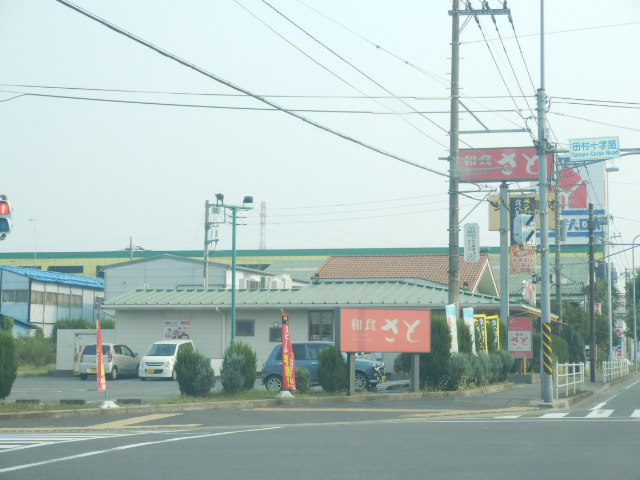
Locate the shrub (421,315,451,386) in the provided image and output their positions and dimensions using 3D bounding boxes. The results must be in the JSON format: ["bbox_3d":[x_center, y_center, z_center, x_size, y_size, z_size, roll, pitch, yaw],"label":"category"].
[{"bbox_3d":[3.301,3.201,46.500,0.900,2.150,0.850,-1,-4,11],"label":"shrub"}]

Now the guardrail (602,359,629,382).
[{"bbox_3d":[14.069,6.143,77.147,0.100,0.850,27.000,-1,-4,12],"label":"guardrail"}]

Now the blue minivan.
[{"bbox_3d":[0.083,3.495,45.200,3.395,1.440,1.475,-1,-4,11],"label":"blue minivan"}]

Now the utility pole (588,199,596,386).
[{"bbox_3d":[9.882,1.904,59.000,0.180,6.500,0.180,-1,-4,12],"label":"utility pole"}]

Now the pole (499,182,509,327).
[{"bbox_3d":[6.342,1.516,56.000,0.260,6.972,0.260,-1,-4,12],"label":"pole"}]

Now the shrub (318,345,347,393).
[{"bbox_3d":[0.325,3.349,42.300,0.780,1.300,0.750,0,-4,0],"label":"shrub"}]

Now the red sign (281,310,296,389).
[{"bbox_3d":[-0.728,2.588,37.600,0.420,1.830,0.120,0,-4,0],"label":"red sign"}]

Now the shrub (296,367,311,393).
[{"bbox_3d":[-0.429,3.627,42.300,0.500,0.676,0.500,0,-4,0],"label":"shrub"}]

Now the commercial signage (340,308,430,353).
[{"bbox_3d":[1.562,2.260,40.395,2.614,1.050,0.220,3,-5,-30],"label":"commercial signage"}]

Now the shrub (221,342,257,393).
[{"bbox_3d":[-2.119,3.321,42.300,0.920,1.313,0.920,0,-4,0],"label":"shrub"}]

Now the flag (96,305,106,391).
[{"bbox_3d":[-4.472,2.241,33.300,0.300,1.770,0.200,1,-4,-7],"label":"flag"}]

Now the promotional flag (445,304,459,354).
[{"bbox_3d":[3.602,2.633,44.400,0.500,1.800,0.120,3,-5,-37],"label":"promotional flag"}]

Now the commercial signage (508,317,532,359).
[{"bbox_3d":[7.061,3.434,57.300,0.870,1.480,0.200,-1,-4,12],"label":"commercial signage"}]

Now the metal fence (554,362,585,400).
[{"bbox_3d":[6.442,3.552,41.572,0.100,0.850,9.800,-1,-4,12],"label":"metal fence"}]

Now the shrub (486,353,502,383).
[{"bbox_3d":[5.486,4.012,51.000,0.650,0.972,0.650,0,-4,0],"label":"shrub"}]

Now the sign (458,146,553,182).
[{"bbox_3d":[6.549,-2.651,57.500,3.450,1.250,0.400,-1,-4,12],"label":"sign"}]

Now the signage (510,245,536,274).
[{"bbox_3d":[7.167,0.697,57.300,0.900,1.050,0.150,-1,-4,12],"label":"signage"}]

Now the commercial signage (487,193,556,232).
[{"bbox_3d":[12.227,-1.656,98.000,4.200,2.200,0.400,-1,-4,12],"label":"commercial signage"}]

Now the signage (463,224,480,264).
[{"bbox_3d":[4.774,0.094,51.000,0.500,1.220,0.130,-1,-4,12],"label":"signage"}]

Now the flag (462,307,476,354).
[{"bbox_3d":[4.702,2.931,51.000,0.450,1.720,0.200,-1,-4,12],"label":"flag"}]

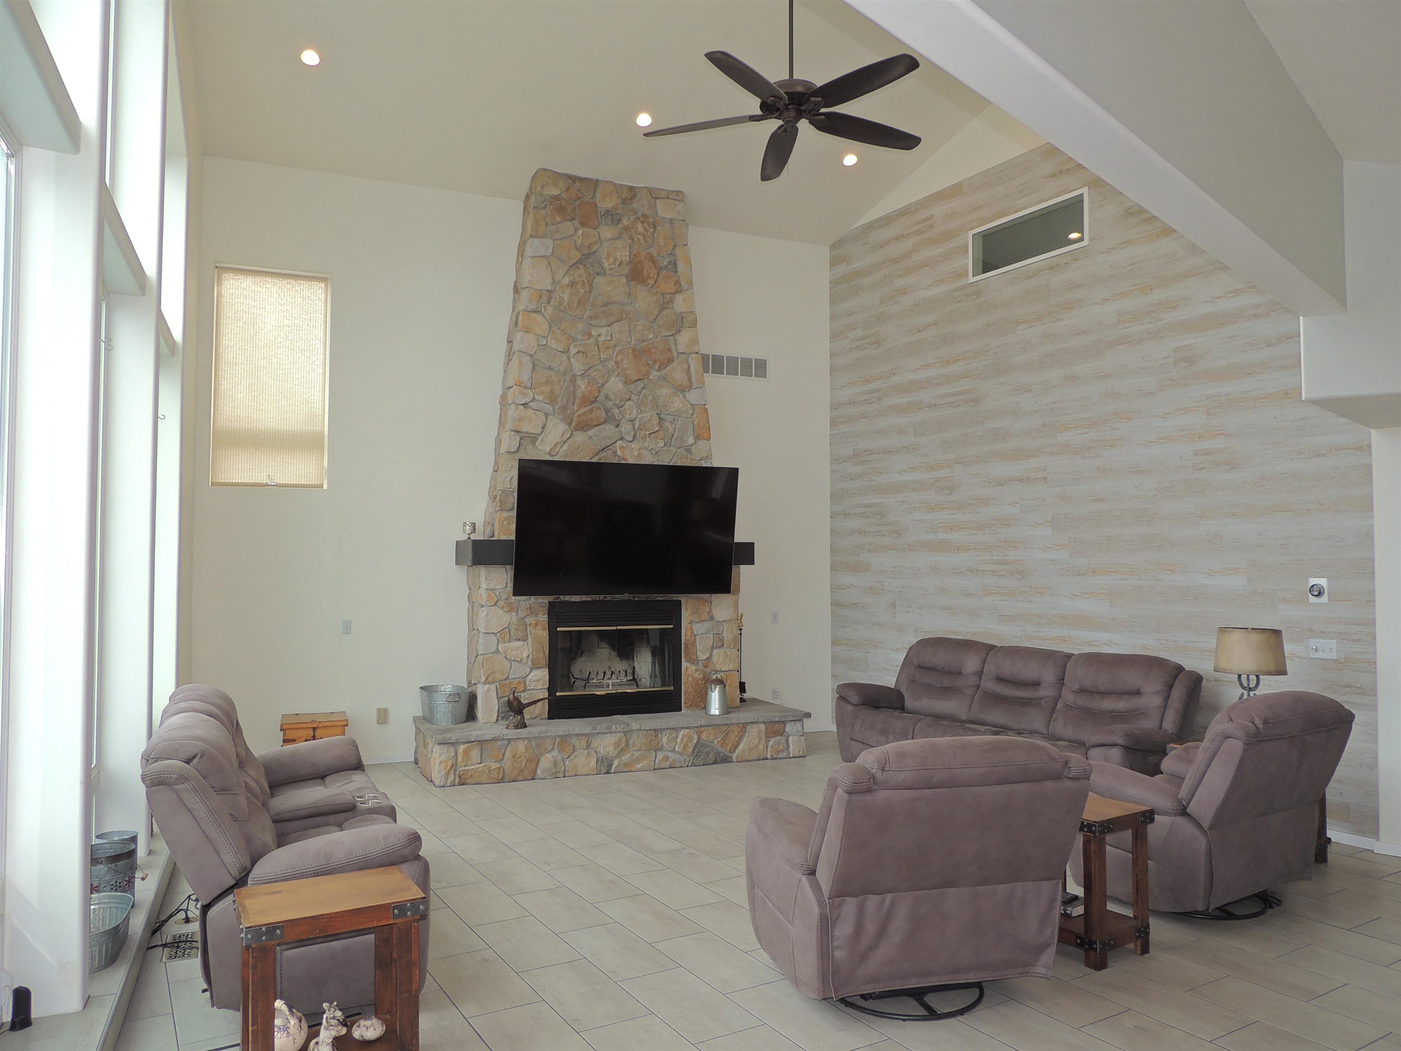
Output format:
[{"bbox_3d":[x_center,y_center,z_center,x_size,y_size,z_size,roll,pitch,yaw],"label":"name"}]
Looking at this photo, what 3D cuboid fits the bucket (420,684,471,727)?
[{"bbox_3d":[-2.131,1.503,8.142,0.440,0.275,0.440,1,-3,-22],"label":"bucket"}]

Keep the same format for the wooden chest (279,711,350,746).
[{"bbox_3d":[-3.081,1.770,7.749,0.490,0.465,0.470,1,-3,-21],"label":"wooden chest"}]

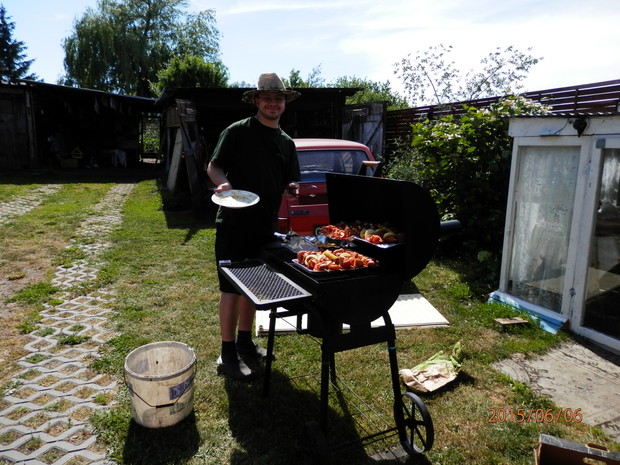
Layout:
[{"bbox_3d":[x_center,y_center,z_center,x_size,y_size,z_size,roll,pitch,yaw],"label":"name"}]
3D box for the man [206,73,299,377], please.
[{"bbox_3d":[-0.367,-0.041,2.793,0.560,1.840,0.430,-6,12,-29],"label":"man"}]

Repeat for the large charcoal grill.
[{"bbox_3d":[0.035,0.354,2.225,0.857,1.262,0.864,-5,11,-23],"label":"large charcoal grill"}]

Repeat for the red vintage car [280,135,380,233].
[{"bbox_3d":[-0.094,-0.613,6.896,1.580,1.480,4.000,-4,11,-17],"label":"red vintage car"}]

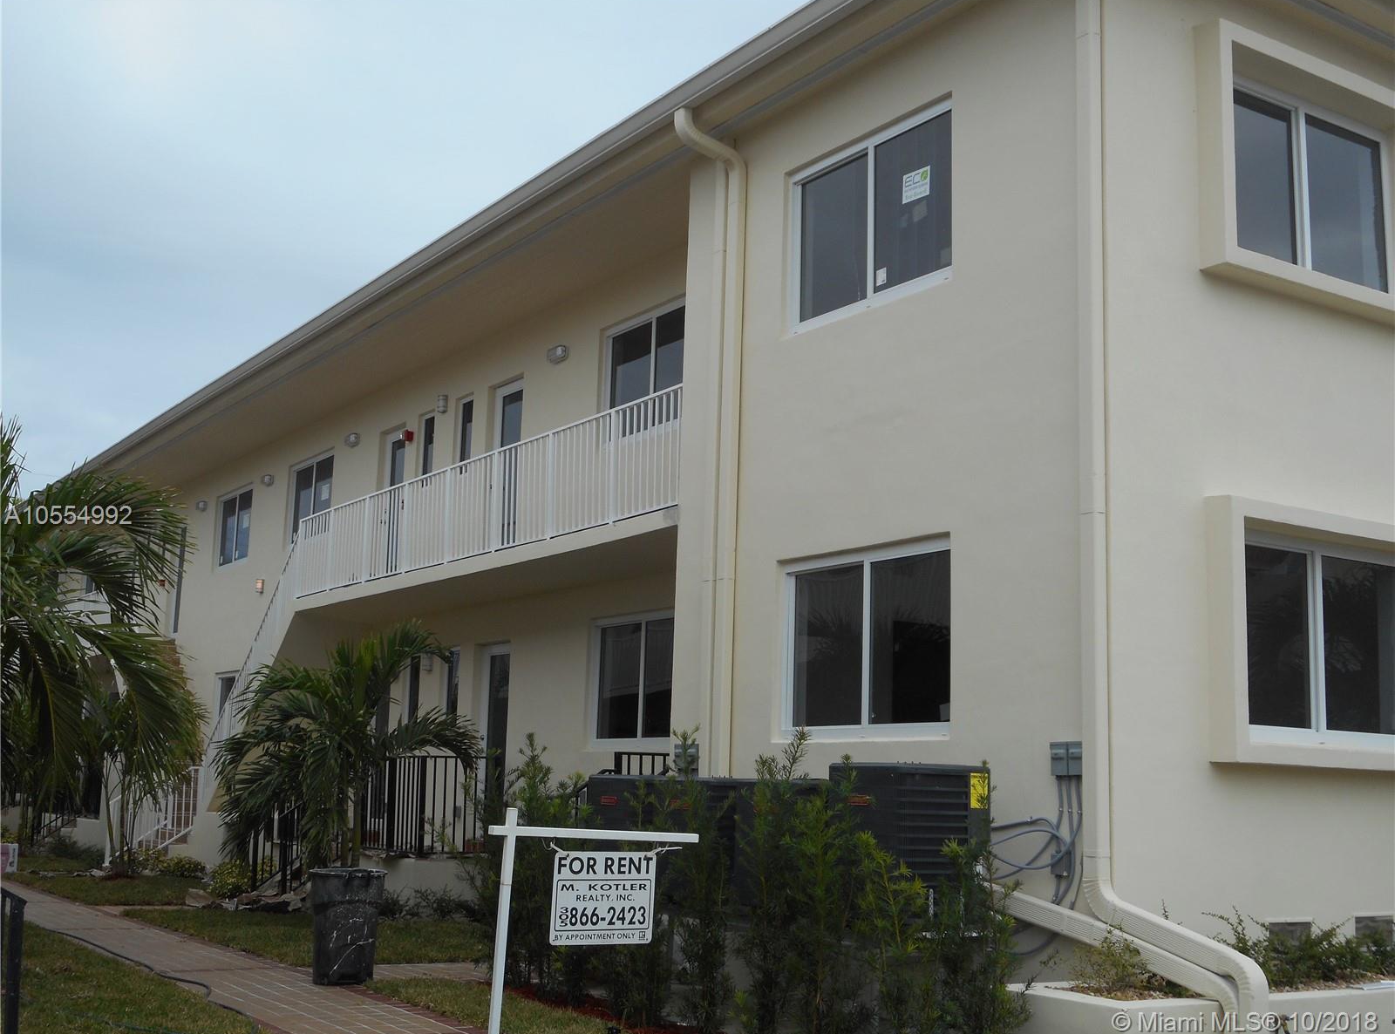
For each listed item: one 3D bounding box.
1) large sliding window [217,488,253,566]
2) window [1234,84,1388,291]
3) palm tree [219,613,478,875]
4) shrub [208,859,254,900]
[{"bbox_3d":[-6.735,0.160,25.910,0.100,1.120,1.500,8,-12,-33],"label":"large sliding window"},{"bbox_3d":[3.925,-2.089,11.499,1.760,1.200,0.100,8,-12,-33],"label":"window"},{"bbox_3d":[-3.162,2.237,16.000,2.300,2.600,2.100,3,-10,-11],"label":"palm tree"},{"bbox_3d":[-4.760,3.719,18.200,0.500,0.440,0.480,4,-10,-14],"label":"shrub"}]

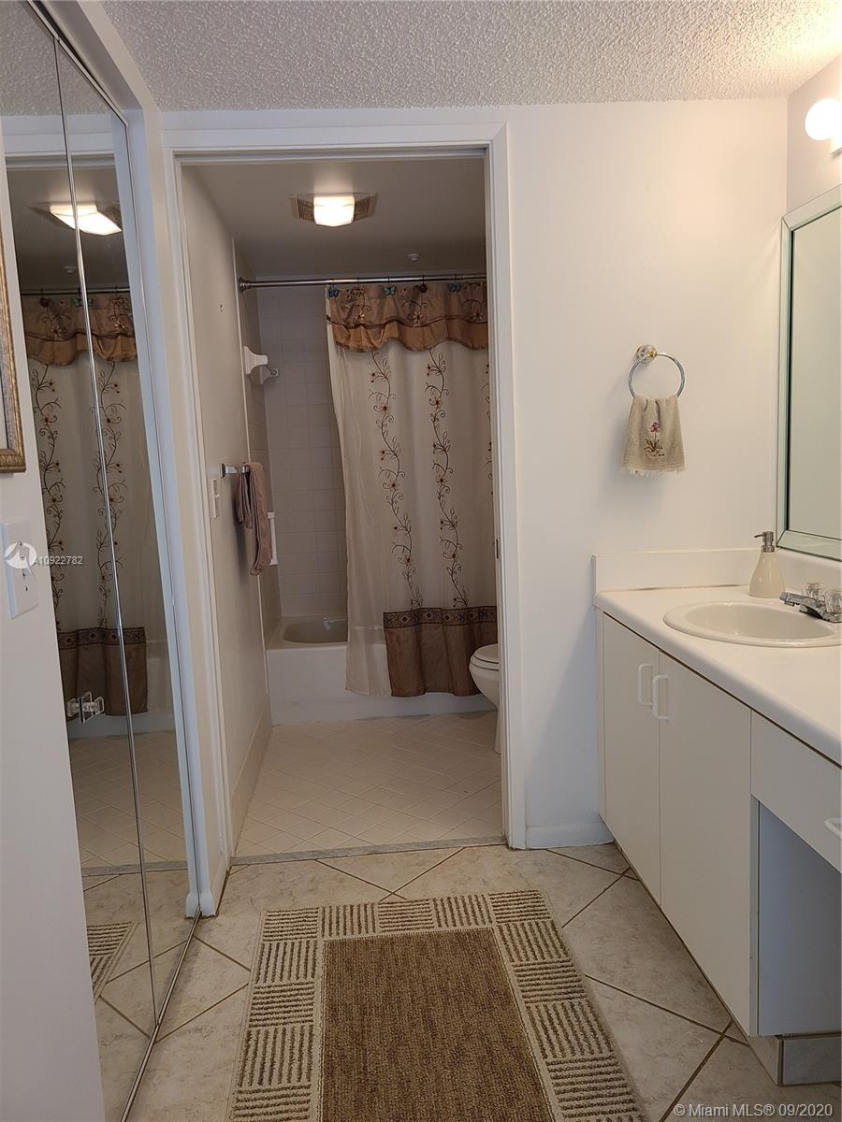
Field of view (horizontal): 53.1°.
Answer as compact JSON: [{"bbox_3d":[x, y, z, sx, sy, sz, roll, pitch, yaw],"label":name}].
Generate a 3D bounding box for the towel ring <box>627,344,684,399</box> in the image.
[{"bbox_3d":[0.651,-0.511,2.350,0.158,0.178,0.062,-3,7,-4],"label":"towel ring"}]

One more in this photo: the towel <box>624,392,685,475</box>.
[{"bbox_3d":[0.647,-0.351,2.349,0.179,0.222,0.050,-3,7,-4],"label":"towel"}]

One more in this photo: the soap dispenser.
[{"bbox_3d":[0.944,0.009,2.294,0.092,0.173,0.092,-3,7,-4],"label":"soap dispenser"}]

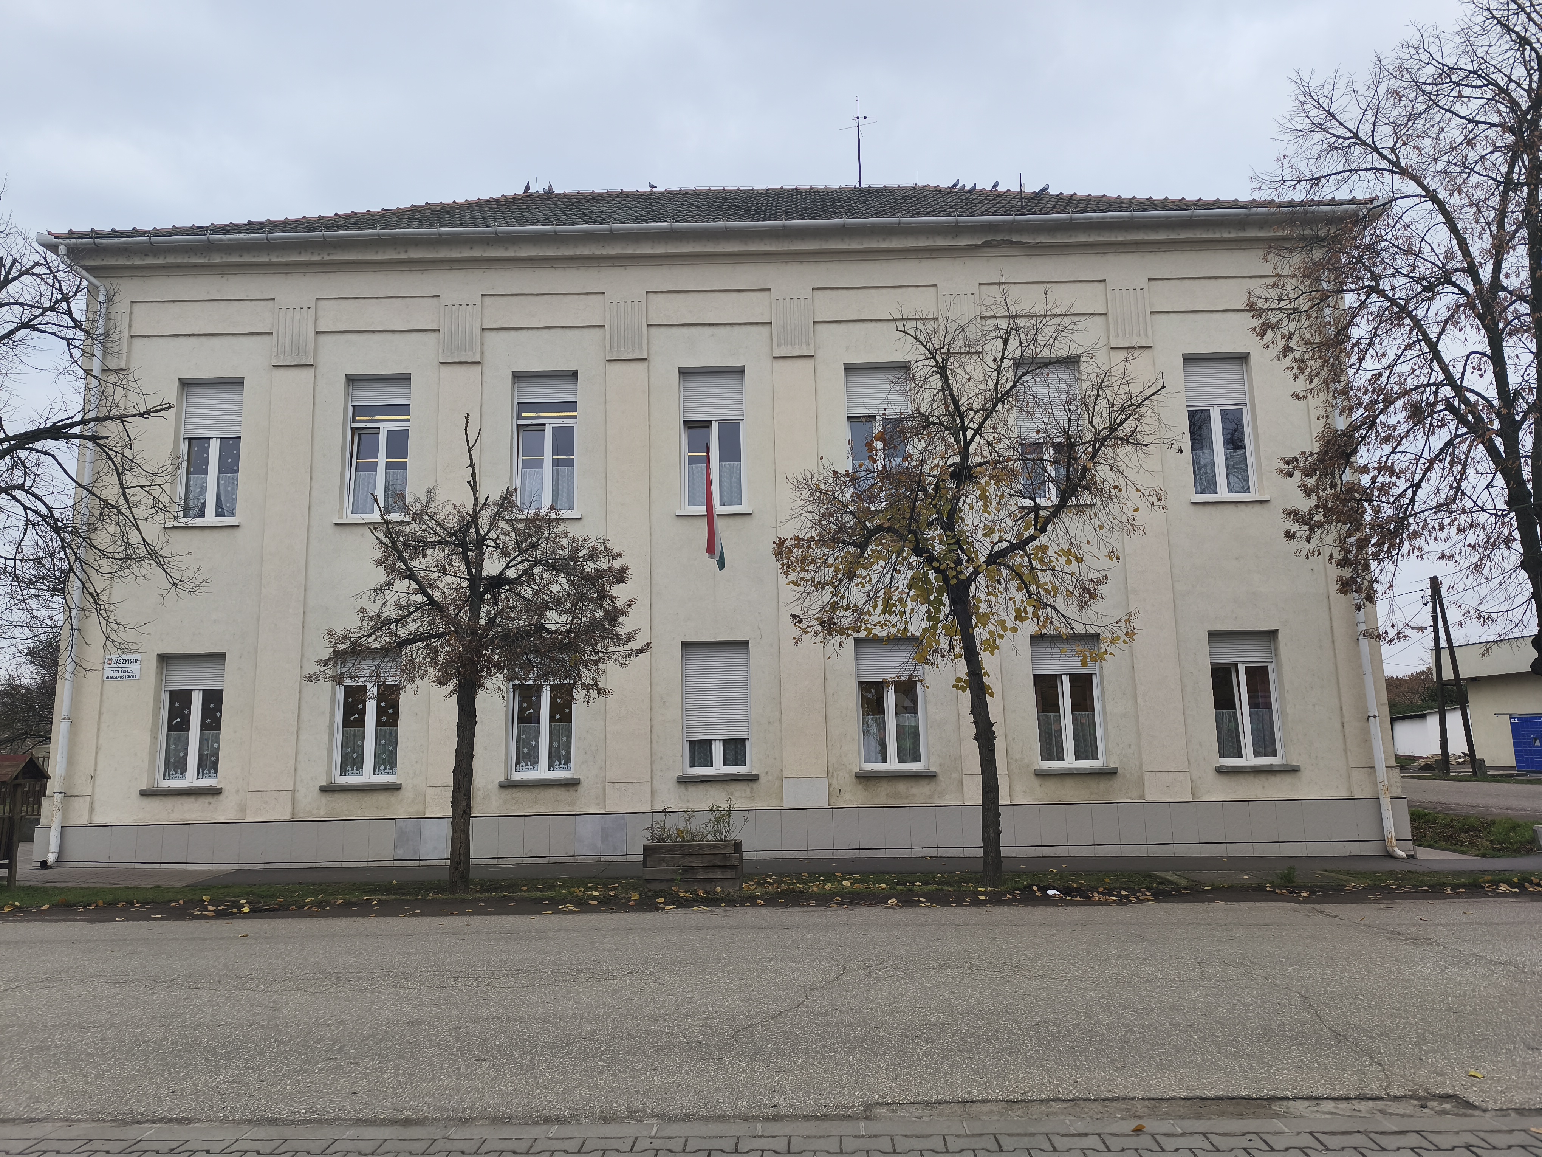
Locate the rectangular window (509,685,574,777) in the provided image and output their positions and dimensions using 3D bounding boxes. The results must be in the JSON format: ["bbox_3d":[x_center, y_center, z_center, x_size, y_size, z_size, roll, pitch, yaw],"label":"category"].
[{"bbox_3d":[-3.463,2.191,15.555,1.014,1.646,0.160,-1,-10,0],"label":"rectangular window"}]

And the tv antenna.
[{"bbox_3d":[2.035,-10.010,23.500,0.796,2.264,0.700,-1,-10,0],"label":"tv antenna"}]

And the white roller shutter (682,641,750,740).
[{"bbox_3d":[-0.816,1.629,15.019,0.988,1.419,0.070,-1,-9,0],"label":"white roller shutter"}]

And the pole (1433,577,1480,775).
[{"bbox_3d":[26.984,3.826,40.916,1.476,7.864,0.800,-1,-10,0],"label":"pole"}]

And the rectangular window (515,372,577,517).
[{"bbox_3d":[-3.574,-2.134,16.288,1.045,2.351,0.160,-1,-10,0],"label":"rectangular window"}]

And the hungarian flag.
[{"bbox_3d":[-0.799,-1.031,14.741,0.270,1.856,0.600,-1,-9,0],"label":"hungarian flag"}]

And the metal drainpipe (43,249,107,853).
[{"bbox_3d":[-10.870,-0.507,15.627,0.550,9.570,0.570,-1,-10,0],"label":"metal drainpipe"}]

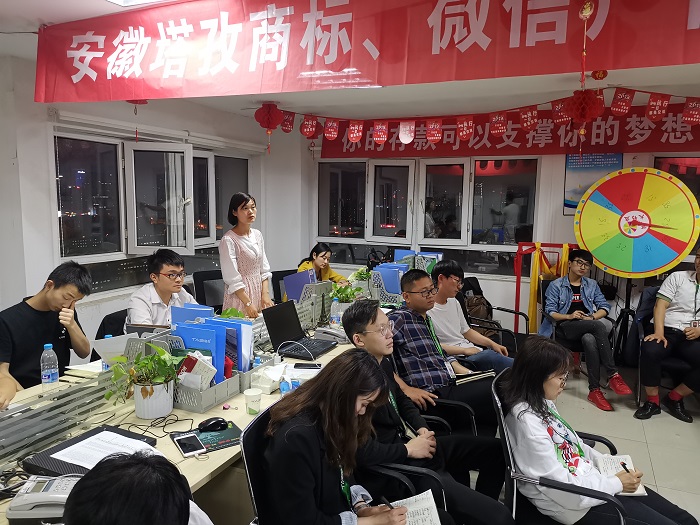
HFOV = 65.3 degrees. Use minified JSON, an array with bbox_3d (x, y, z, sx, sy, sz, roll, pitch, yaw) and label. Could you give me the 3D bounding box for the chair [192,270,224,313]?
[{"bbox_3d":[-0.945,0.580,4.475,0.600,0.970,0.600,4,7,22],"label":"chair"}]

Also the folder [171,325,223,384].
[{"bbox_3d":[-0.640,0.417,2.277,0.235,0.310,0.050,4,7,22],"label":"folder"}]

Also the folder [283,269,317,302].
[{"bbox_3d":[-0.309,0.235,3.789,0.220,0.310,0.090,-12,1,26],"label":"folder"}]

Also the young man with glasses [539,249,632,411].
[{"bbox_3d":[1.922,0.498,4.583,0.580,1.200,0.750,1,7,3],"label":"young man with glasses"}]

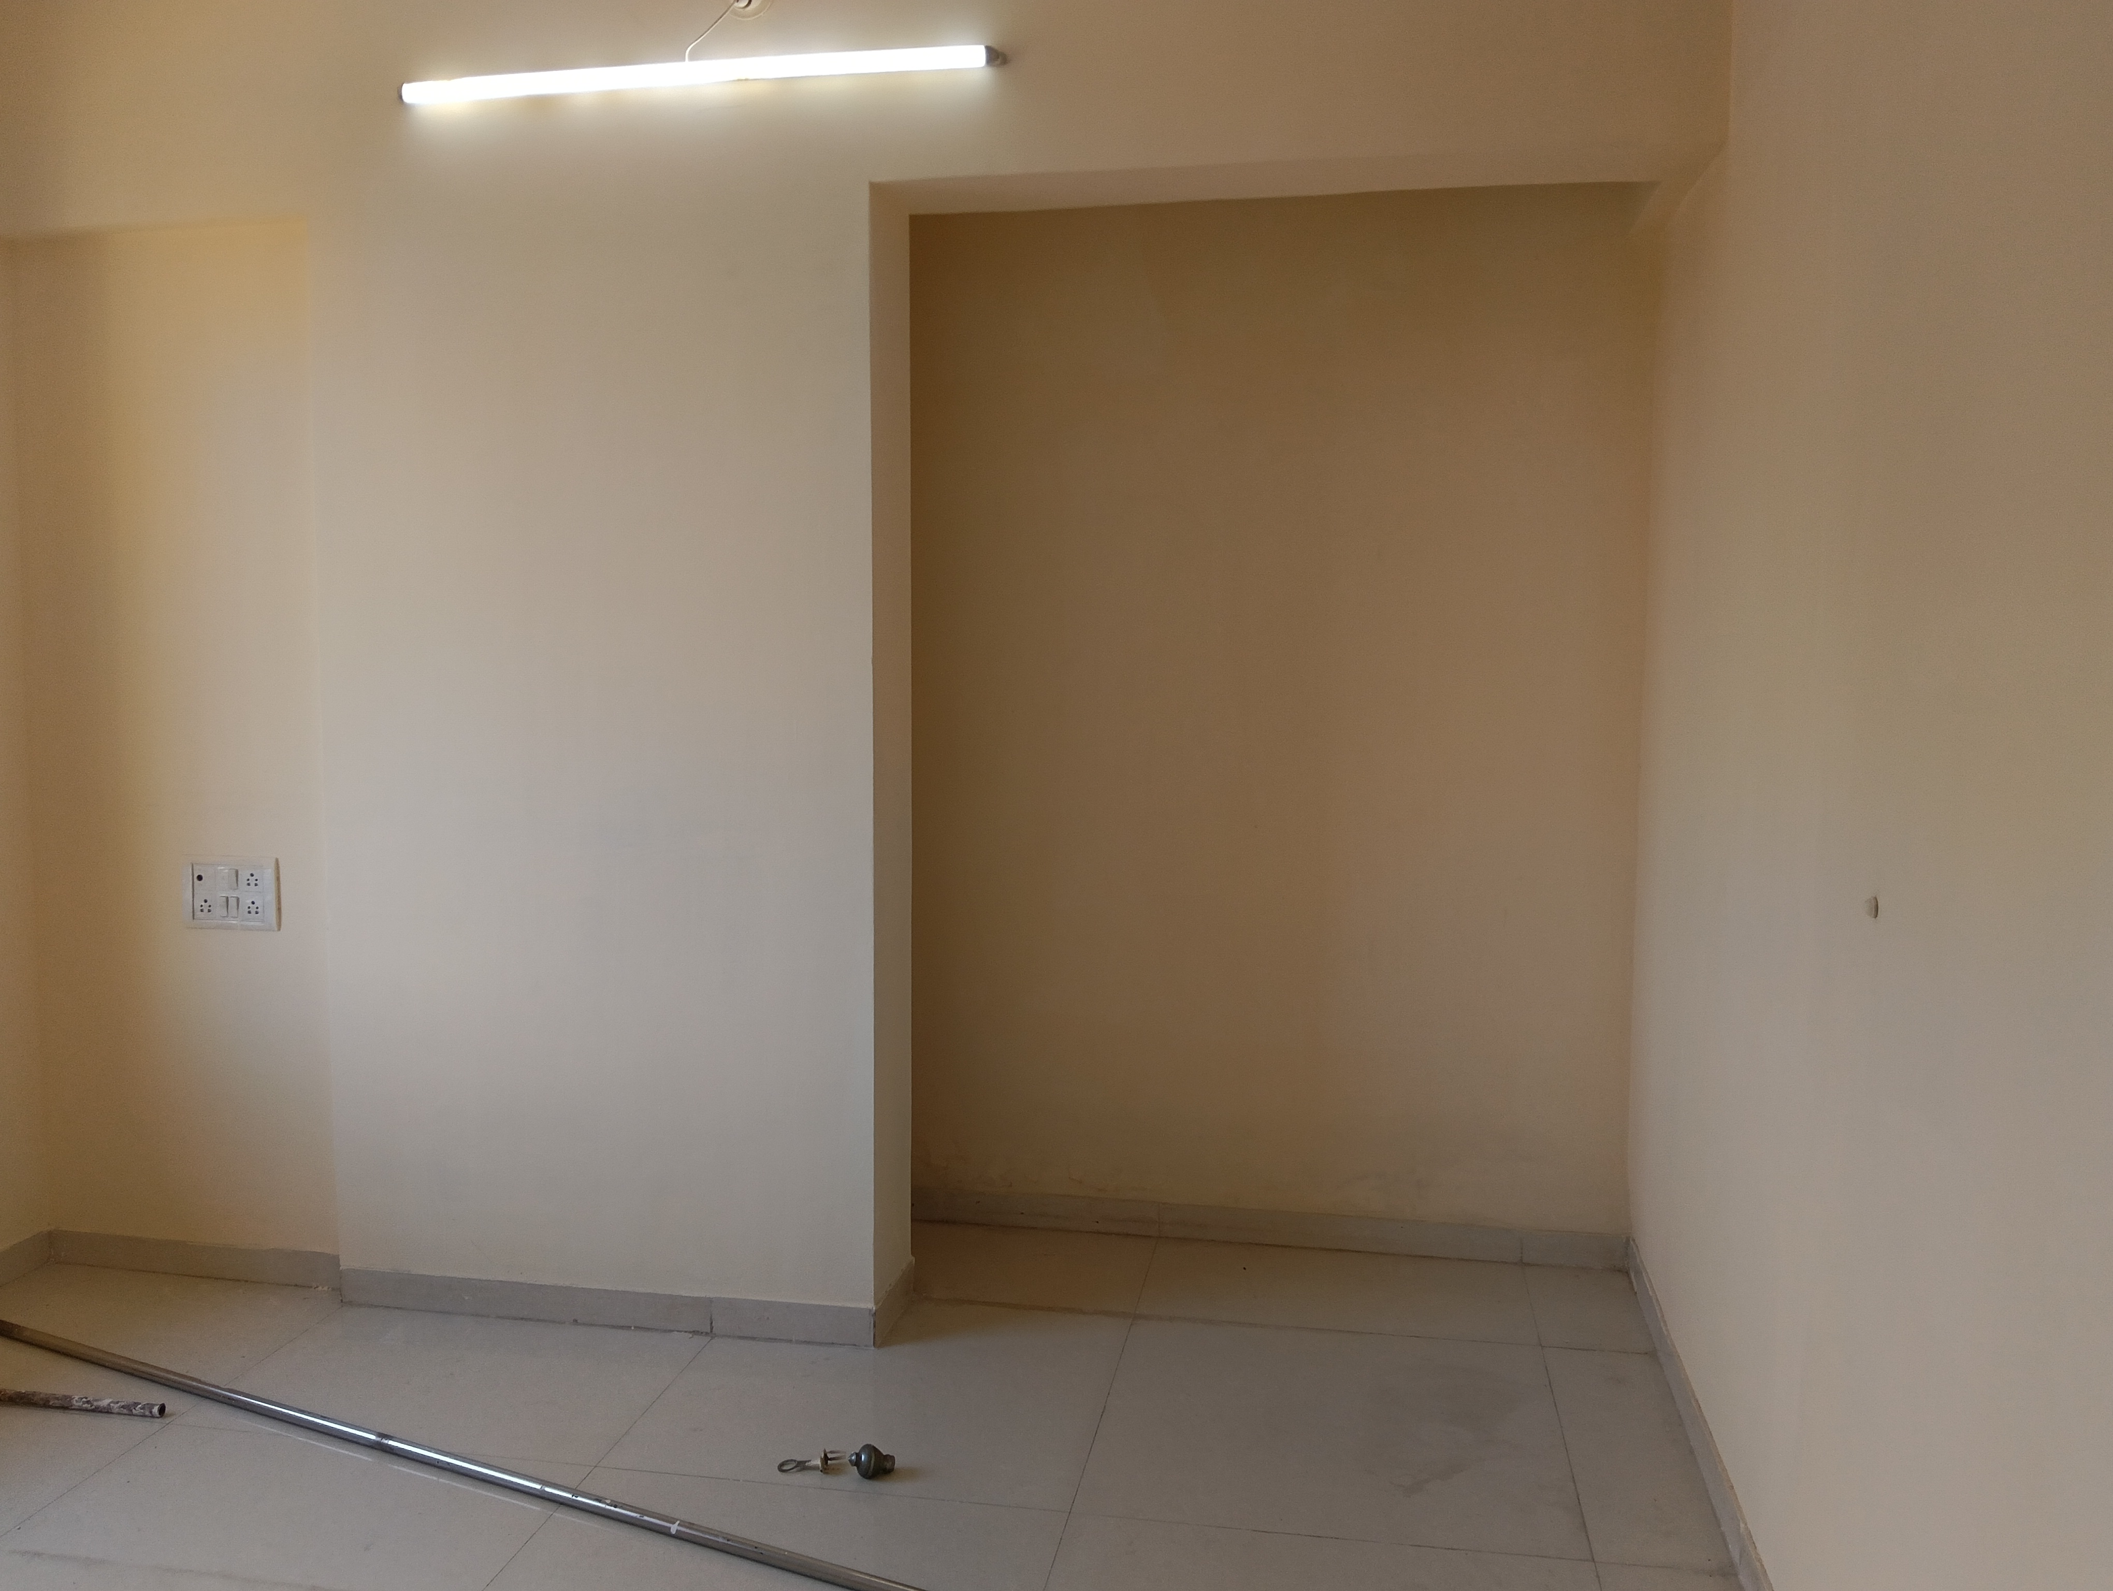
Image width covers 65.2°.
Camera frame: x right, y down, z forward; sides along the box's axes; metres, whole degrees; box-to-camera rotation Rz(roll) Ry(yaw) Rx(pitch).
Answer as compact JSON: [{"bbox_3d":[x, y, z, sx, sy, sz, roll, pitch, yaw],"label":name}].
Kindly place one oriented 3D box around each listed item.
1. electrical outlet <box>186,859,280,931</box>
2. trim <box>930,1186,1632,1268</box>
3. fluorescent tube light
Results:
[{"bbox_3d":[-1.737,0.206,3.482,0.216,0.154,0.018,1,5,10],"label":"electrical outlet"},{"bbox_3d":[0.466,0.996,3.807,1.635,0.081,0.018,1,5,10],"label":"trim"},{"bbox_3d":[-0.675,-1.331,3.057,1.175,0.037,0.036,1,5,10],"label":"fluorescent tube light"}]

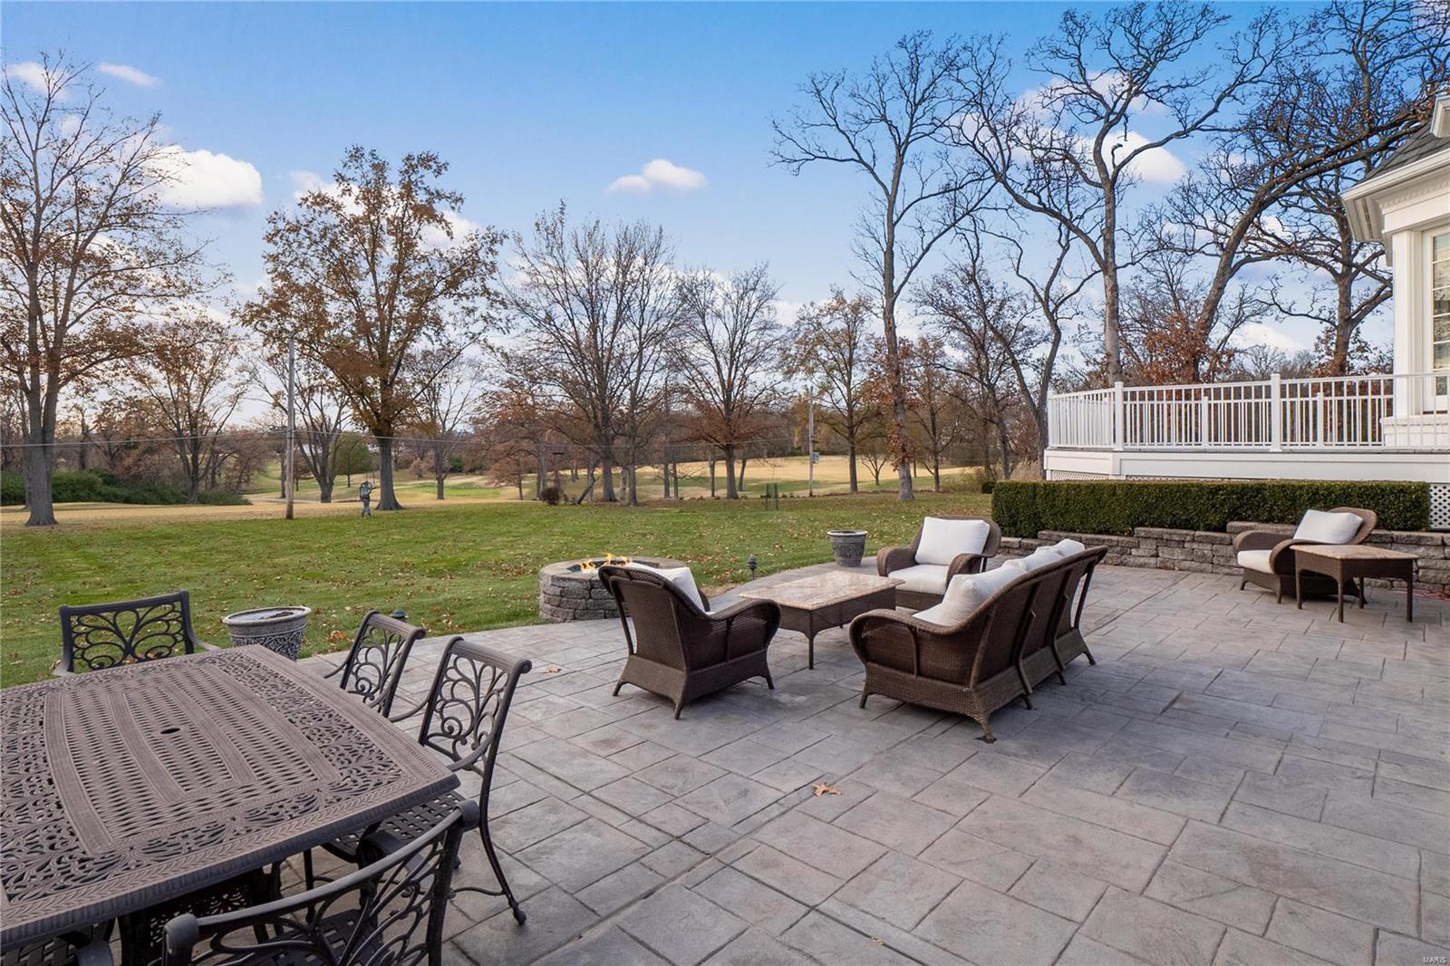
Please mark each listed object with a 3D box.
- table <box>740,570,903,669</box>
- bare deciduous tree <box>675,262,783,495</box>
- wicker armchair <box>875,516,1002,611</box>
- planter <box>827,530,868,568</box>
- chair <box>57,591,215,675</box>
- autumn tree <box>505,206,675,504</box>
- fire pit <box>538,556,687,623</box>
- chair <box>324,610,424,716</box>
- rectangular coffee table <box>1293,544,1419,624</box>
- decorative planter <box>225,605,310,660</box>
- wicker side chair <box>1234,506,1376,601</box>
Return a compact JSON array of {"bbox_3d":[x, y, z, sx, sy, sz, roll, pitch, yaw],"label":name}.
[{"bbox_3d":[0.842,1.107,6.000,0.700,0.475,1.410,1,3,41],"label":"table"},{"bbox_3d":[0.281,-6.257,45.000,7.000,14.500,7.000,0,2,0],"label":"bare deciduous tree"},{"bbox_3d":[2.144,0.822,7.268,0.840,0.890,0.920,1,3,42],"label":"wicker armchair"},{"bbox_3d":[1.709,0.940,10.047,0.560,0.450,0.560,-1,2,0],"label":"planter"},{"bbox_3d":[-3.124,1.080,3.857,0.640,0.900,0.610,2,3,42],"label":"chair"},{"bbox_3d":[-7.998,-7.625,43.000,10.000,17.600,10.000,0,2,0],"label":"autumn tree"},{"bbox_3d":[-1.290,1.180,8.380,1.700,0.450,1.700,0,2,0],"label":"fire pit"},{"bbox_3d":[-1.611,1.061,2.935,0.600,0.910,0.610,1,3,44],"label":"chair"},{"bbox_3d":[5.760,0.924,6.657,0.655,0.590,0.650,-1,2,6],"label":"rectangular coffee table"},{"bbox_3d":[-3.662,1.279,5.793,0.580,0.470,0.580,0,2,0],"label":"decorative planter"},{"bbox_3d":[6.026,0.733,7.549,0.920,0.890,0.840,-1,2,7],"label":"wicker side chair"}]

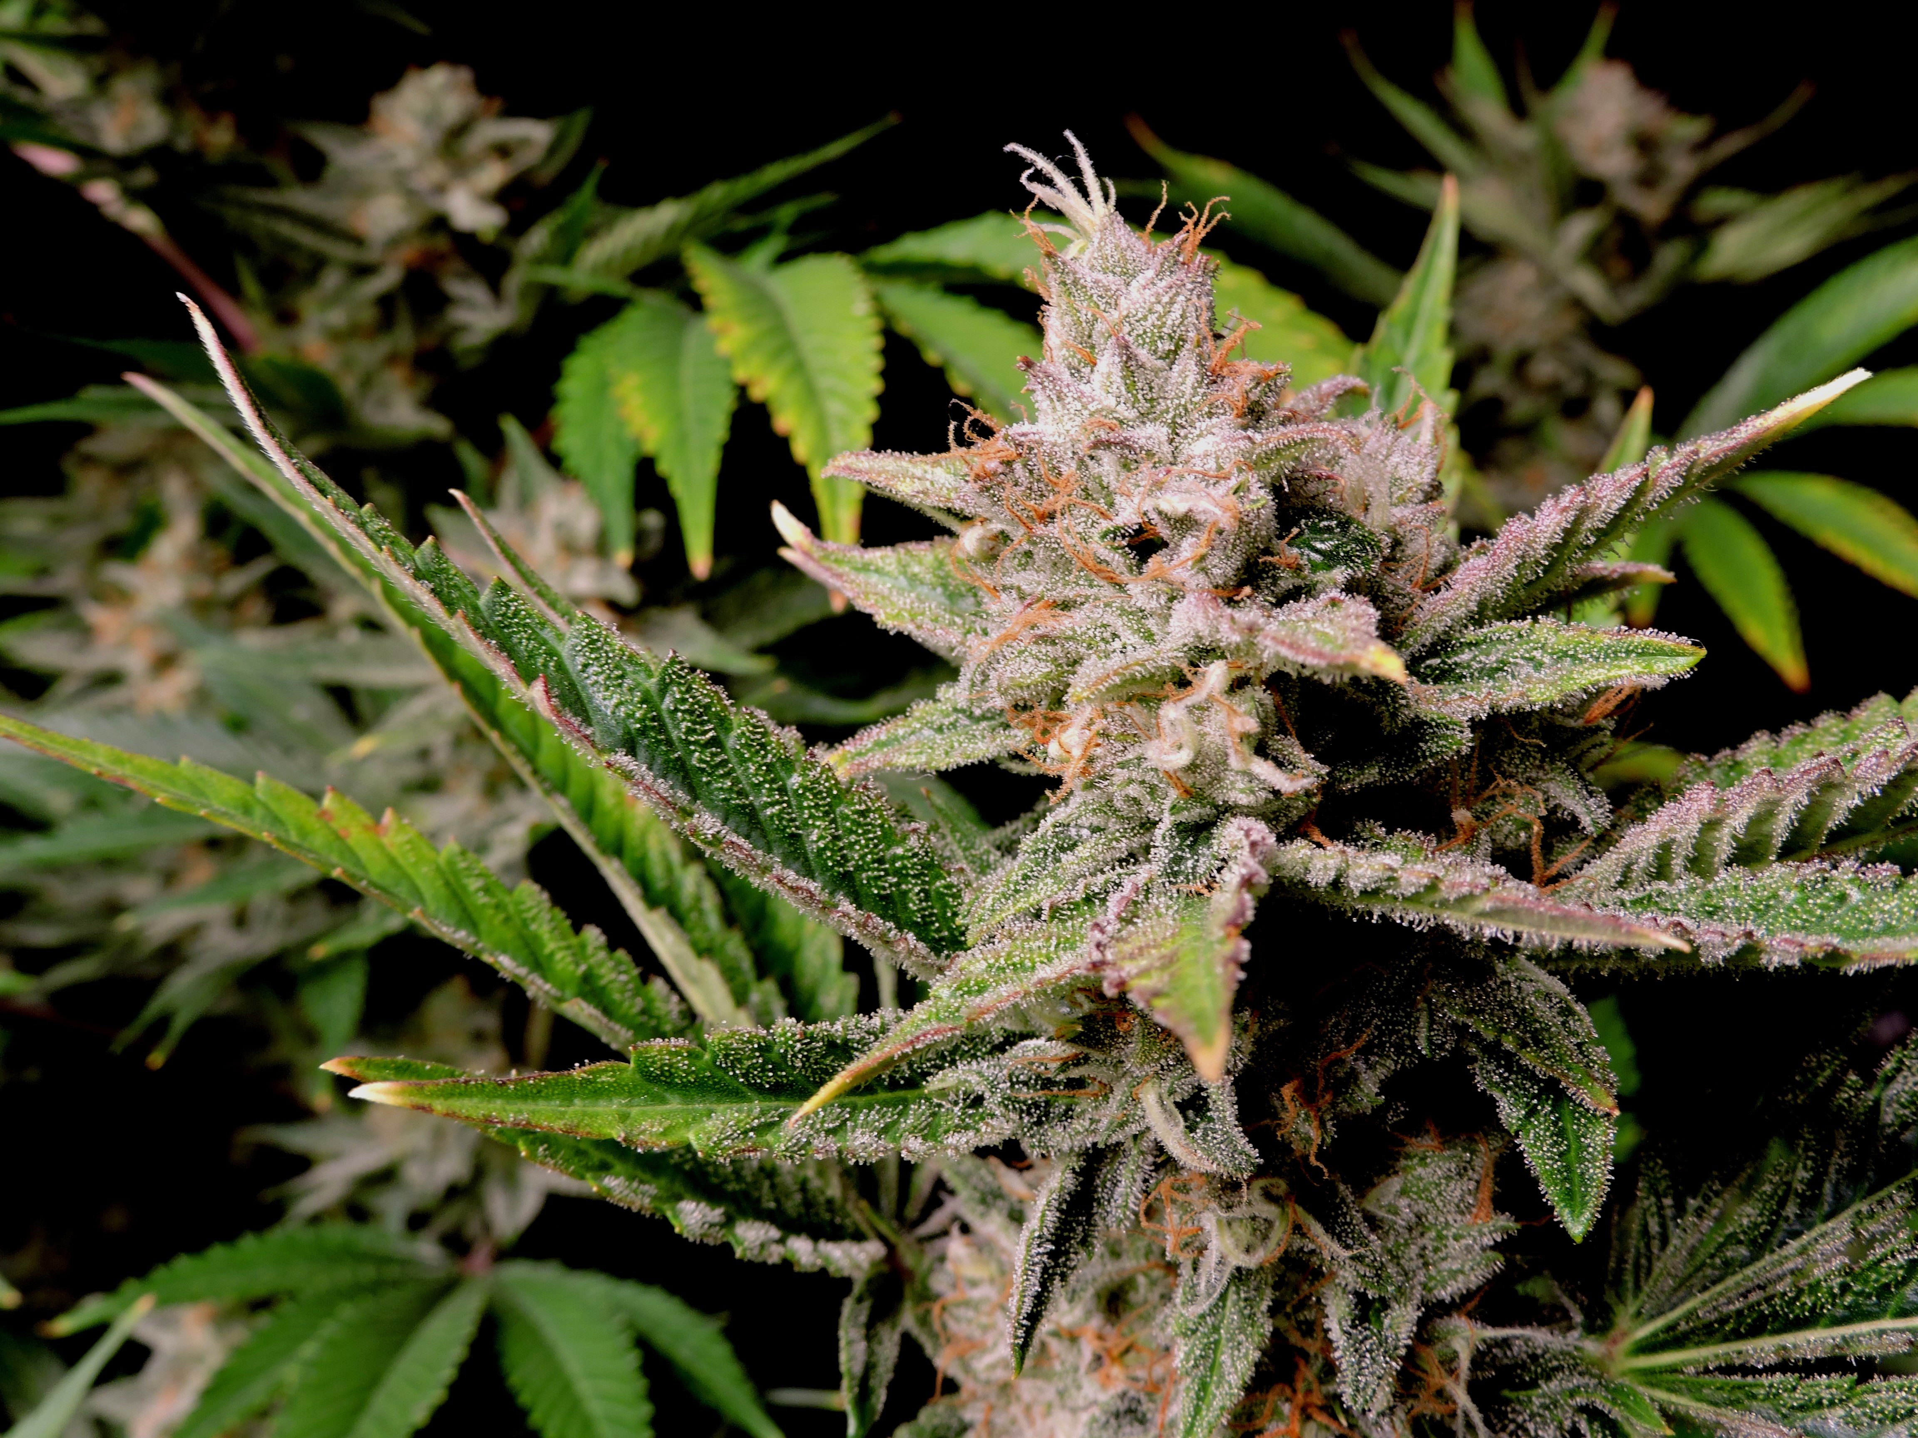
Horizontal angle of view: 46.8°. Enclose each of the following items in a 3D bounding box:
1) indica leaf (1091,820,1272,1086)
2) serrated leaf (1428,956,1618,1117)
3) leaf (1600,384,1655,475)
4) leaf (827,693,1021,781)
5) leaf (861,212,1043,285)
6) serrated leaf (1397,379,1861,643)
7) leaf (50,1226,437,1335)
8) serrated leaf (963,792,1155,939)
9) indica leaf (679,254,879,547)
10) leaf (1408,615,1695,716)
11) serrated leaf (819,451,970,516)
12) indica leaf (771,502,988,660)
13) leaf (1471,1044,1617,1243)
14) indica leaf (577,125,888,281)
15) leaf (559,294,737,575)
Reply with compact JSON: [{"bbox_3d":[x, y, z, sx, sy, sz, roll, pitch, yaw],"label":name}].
[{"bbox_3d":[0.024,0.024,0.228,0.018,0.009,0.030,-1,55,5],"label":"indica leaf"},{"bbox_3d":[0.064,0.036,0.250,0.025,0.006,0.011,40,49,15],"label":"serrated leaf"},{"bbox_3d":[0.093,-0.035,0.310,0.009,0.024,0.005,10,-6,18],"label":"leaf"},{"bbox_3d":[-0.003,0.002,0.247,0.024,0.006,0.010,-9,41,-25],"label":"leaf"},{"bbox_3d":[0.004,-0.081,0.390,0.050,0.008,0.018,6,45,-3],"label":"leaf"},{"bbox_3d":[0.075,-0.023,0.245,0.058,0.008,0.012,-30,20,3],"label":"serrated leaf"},{"bbox_3d":[-0.127,0.102,0.398,0.066,0.014,0.019,-1,29,-13],"label":"leaf"},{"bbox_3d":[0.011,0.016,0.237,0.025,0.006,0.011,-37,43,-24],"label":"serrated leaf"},{"bbox_3d":[-0.029,-0.052,0.380,0.026,0.064,0.012,-10,-18,-6],"label":"indica leaf"},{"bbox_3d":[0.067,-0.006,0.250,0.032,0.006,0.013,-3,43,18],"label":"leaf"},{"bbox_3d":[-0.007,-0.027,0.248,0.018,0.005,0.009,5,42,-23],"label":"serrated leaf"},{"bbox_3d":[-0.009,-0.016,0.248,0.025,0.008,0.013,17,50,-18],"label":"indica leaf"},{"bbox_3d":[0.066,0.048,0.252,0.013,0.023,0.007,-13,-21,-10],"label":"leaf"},{"bbox_3d":[-0.044,-0.101,0.430,0.072,0.009,0.016,-27,34,6],"label":"indica leaf"},{"bbox_3d":[-0.058,-0.053,0.415,0.034,0.057,0.018,-3,-20,-1],"label":"leaf"}]

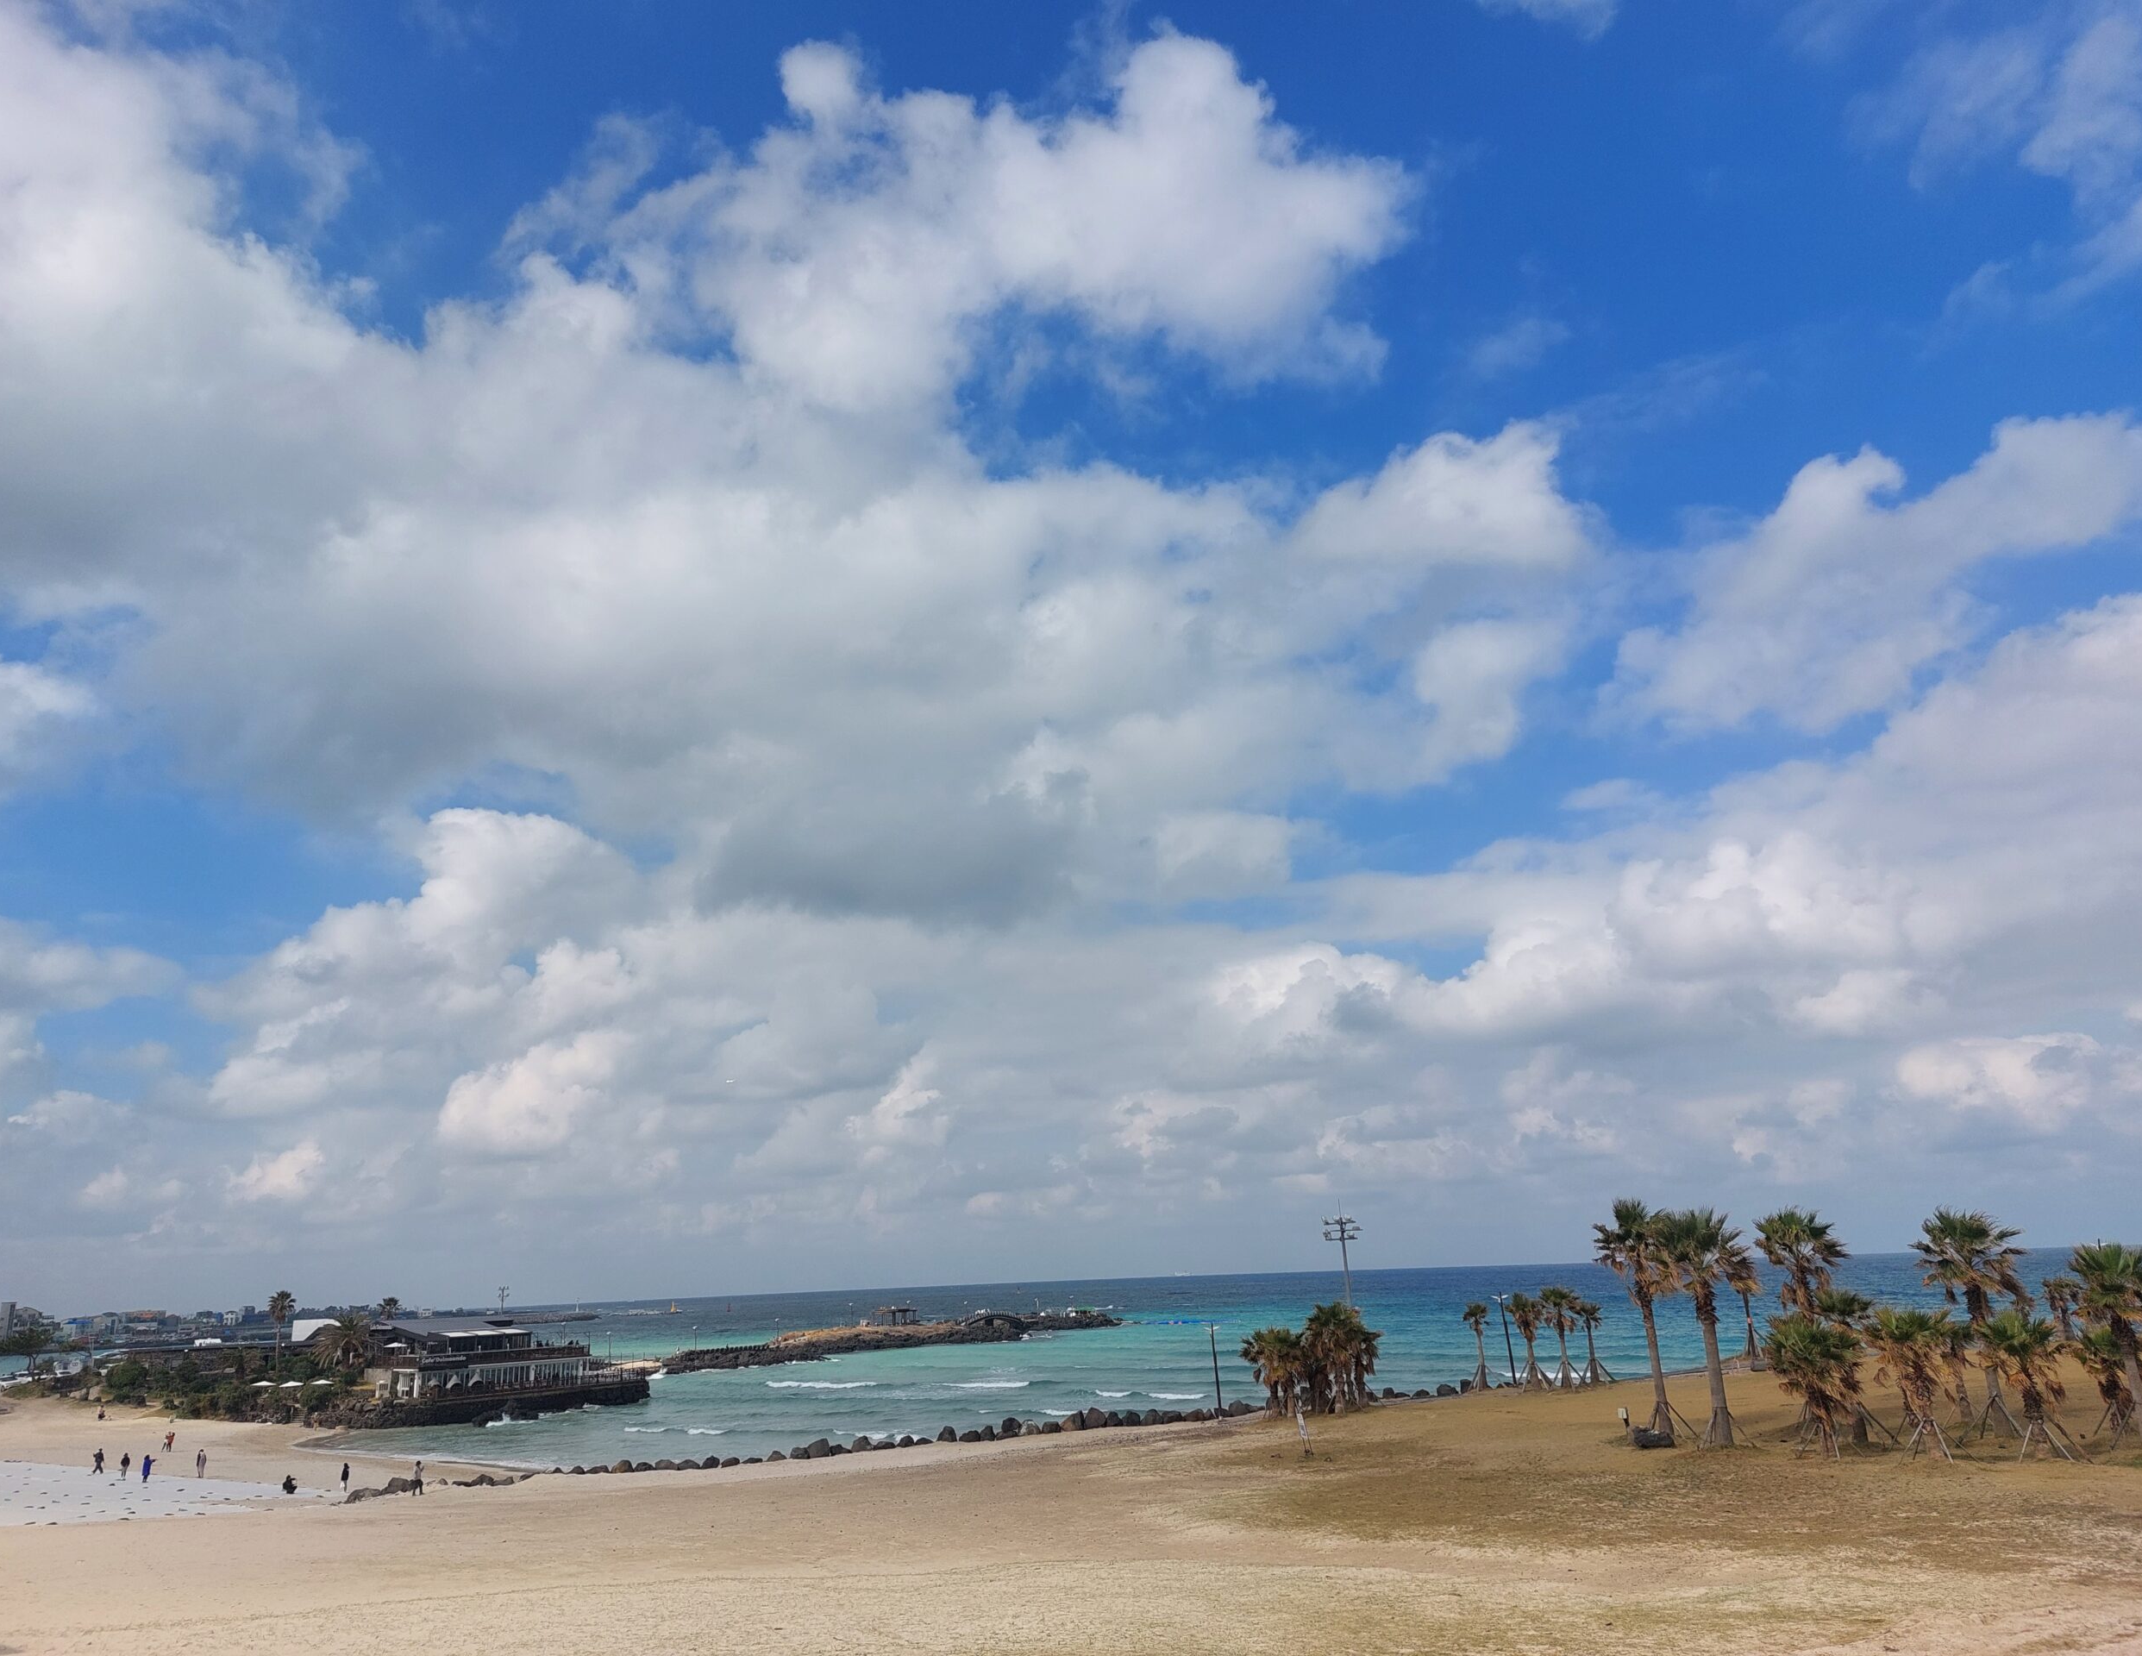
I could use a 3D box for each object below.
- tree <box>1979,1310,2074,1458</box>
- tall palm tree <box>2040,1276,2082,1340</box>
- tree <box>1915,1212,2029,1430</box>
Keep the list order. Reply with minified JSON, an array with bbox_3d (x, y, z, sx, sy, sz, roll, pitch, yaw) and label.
[{"bbox_3d":[39.324,22.842,65.580,3.364,5.776,3.364,-11,-18,28],"label":"tree"},{"bbox_3d":[86.013,41.735,138.579,3.728,5.459,3.728,-11,-18,29],"label":"tall palm tree"},{"bbox_3d":[42.492,22.906,74.228,4.965,10.135,4.965,-10,-18,27],"label":"tree"}]

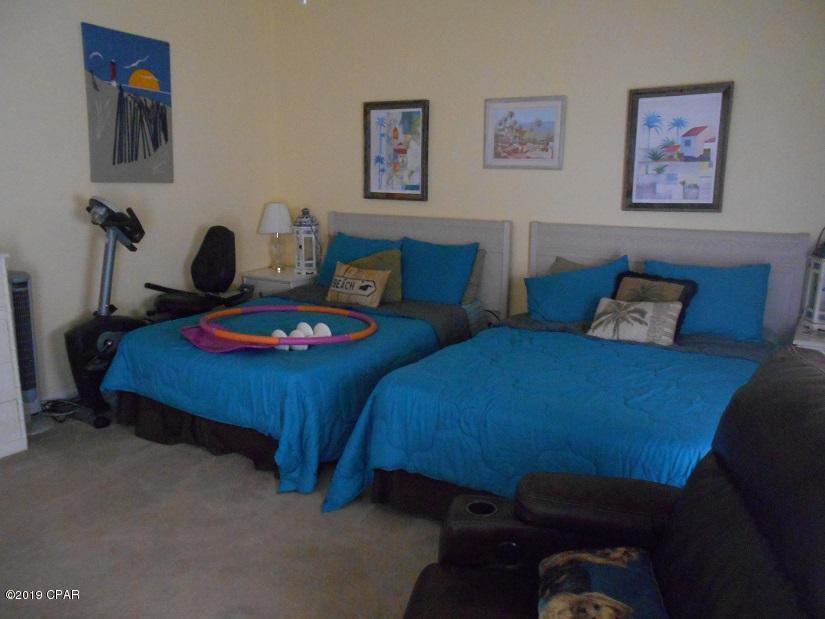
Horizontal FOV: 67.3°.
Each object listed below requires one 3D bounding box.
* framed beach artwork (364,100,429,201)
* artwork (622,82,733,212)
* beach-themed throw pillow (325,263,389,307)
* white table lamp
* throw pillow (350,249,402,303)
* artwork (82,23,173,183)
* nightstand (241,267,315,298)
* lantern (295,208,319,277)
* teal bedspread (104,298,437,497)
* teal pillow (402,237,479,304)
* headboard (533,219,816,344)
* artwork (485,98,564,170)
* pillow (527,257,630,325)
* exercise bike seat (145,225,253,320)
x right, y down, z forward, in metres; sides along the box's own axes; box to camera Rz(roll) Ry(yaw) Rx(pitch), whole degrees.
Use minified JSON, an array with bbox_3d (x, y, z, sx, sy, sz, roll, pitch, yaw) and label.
[{"bbox_3d":[-0.130,-1.221,4.792,0.592,0.742,0.030,8,13,31],"label":"framed beach artwork"},{"bbox_3d":[1.563,-0.953,3.696,0.560,0.715,0.035,8,13,33],"label":"artwork"},{"bbox_3d":[-0.378,-0.171,4.272,0.450,0.300,0.130,8,-15,33],"label":"beach-themed throw pillow"},{"bbox_3d":[-1.165,-0.613,5.321,0.290,0.580,0.290,1,11,0],"label":"white table lamp"},{"bbox_3d":[-0.217,-0.255,4.380,0.480,0.420,0.150,4,-11,16],"label":"throw pillow"},{"bbox_3d":[-1.912,-1.368,4.245,0.030,0.985,0.645,8,13,31],"label":"artwork"},{"bbox_3d":[-1.075,0.028,5.313,0.550,0.660,0.450,8,13,31],"label":"nightstand"},{"bbox_3d":[-0.879,-0.556,5.127,0.190,0.550,0.190,1,11,0],"label":"lantern"},{"bbox_3d":[-0.798,0.353,3.673,1.760,0.610,1.220,8,13,33],"label":"teal bedspread"},{"bbox_3d":[0.180,-0.260,4.307,0.550,0.465,0.170,6,-8,26],"label":"teal pillow"},{"bbox_3d":[1.504,0.073,3.958,1.620,1.173,0.070,8,13,31],"label":"headboard"},{"bbox_3d":[0.759,-1.199,4.236,0.587,0.480,0.030,8,13,31],"label":"artwork"},{"bbox_3d":[1.024,-0.117,3.879,0.650,0.440,0.160,-2,-26,27],"label":"pillow"},{"bbox_3d":[-1.520,-0.293,4.458,0.490,0.600,0.620,6,12,23],"label":"exercise bike seat"}]

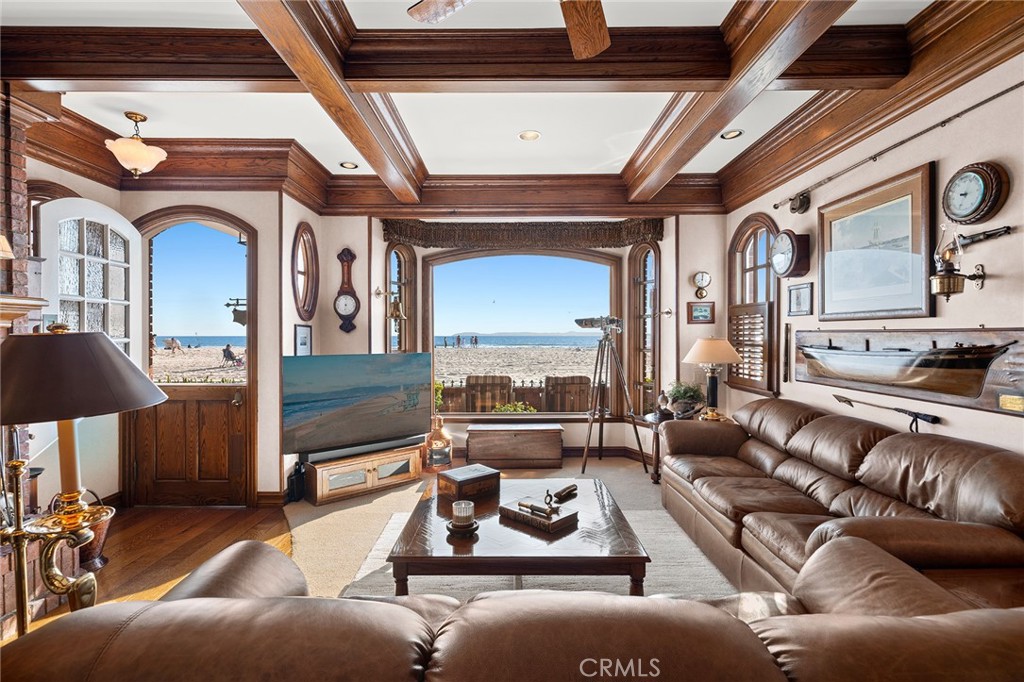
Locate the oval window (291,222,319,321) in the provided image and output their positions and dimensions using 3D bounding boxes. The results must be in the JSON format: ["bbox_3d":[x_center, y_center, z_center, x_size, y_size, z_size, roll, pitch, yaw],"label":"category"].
[{"bbox_3d":[-1.882,-0.640,4.430,0.070,0.910,0.490,0,1,0],"label":"oval window"}]

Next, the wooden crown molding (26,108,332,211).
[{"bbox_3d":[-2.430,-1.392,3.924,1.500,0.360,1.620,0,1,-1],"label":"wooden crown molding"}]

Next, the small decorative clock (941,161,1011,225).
[{"bbox_3d":[2.127,-0.676,2.234,0.065,0.280,0.280,0,1,0],"label":"small decorative clock"}]

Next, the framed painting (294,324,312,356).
[{"bbox_3d":[-1.907,0.029,4.427,0.022,0.370,0.330,0,1,0],"label":"framed painting"}]

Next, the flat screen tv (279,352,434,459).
[{"bbox_3d":[-1.412,0.548,4.602,1.450,0.840,0.070,-1,1,-41],"label":"flat screen tv"}]

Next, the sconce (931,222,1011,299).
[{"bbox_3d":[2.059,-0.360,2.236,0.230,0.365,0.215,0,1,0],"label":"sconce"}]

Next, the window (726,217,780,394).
[{"bbox_3d":[2.158,-0.339,4.364,0.130,1.574,0.924,0,1,0],"label":"window"}]

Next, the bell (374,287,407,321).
[{"bbox_3d":[-1.209,-0.368,4.836,0.348,0.348,0.204,0,1,25],"label":"bell"}]

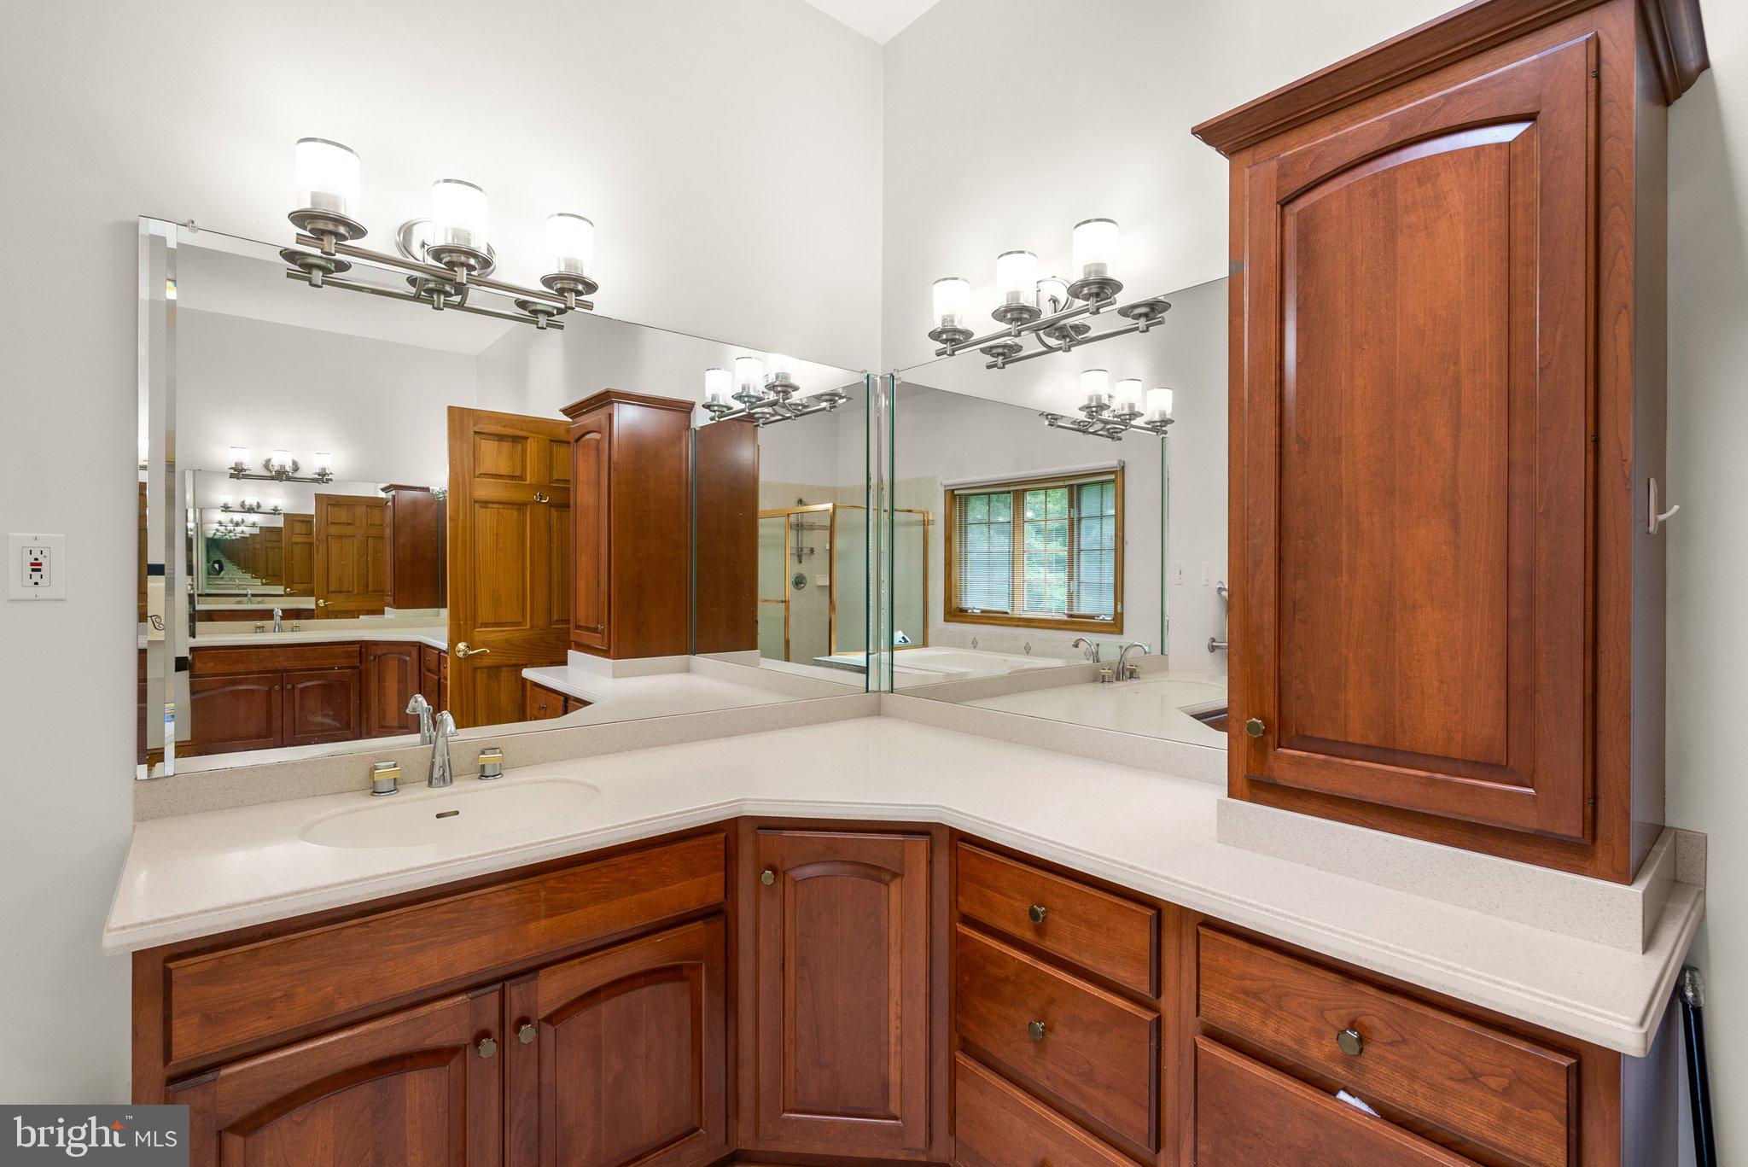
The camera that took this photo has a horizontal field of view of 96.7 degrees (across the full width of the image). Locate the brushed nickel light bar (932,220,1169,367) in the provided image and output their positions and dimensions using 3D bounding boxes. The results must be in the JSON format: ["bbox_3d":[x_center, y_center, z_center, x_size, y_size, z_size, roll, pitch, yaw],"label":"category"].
[{"bbox_3d":[0.391,-0.745,2.034,0.178,0.200,0.594,0,1,-41],"label":"brushed nickel light bar"}]

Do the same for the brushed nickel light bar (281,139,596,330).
[{"bbox_3d":[-0.908,-0.746,1.697,0.594,0.200,0.178,0,1,-40],"label":"brushed nickel light bar"}]

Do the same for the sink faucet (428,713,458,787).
[{"bbox_3d":[-0.910,0.353,1.649,0.055,0.173,0.175,0,1,-40],"label":"sink faucet"}]

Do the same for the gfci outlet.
[{"bbox_3d":[-1.458,-0.028,1.355,0.070,0.115,0.008,0,1,-40],"label":"gfci outlet"}]

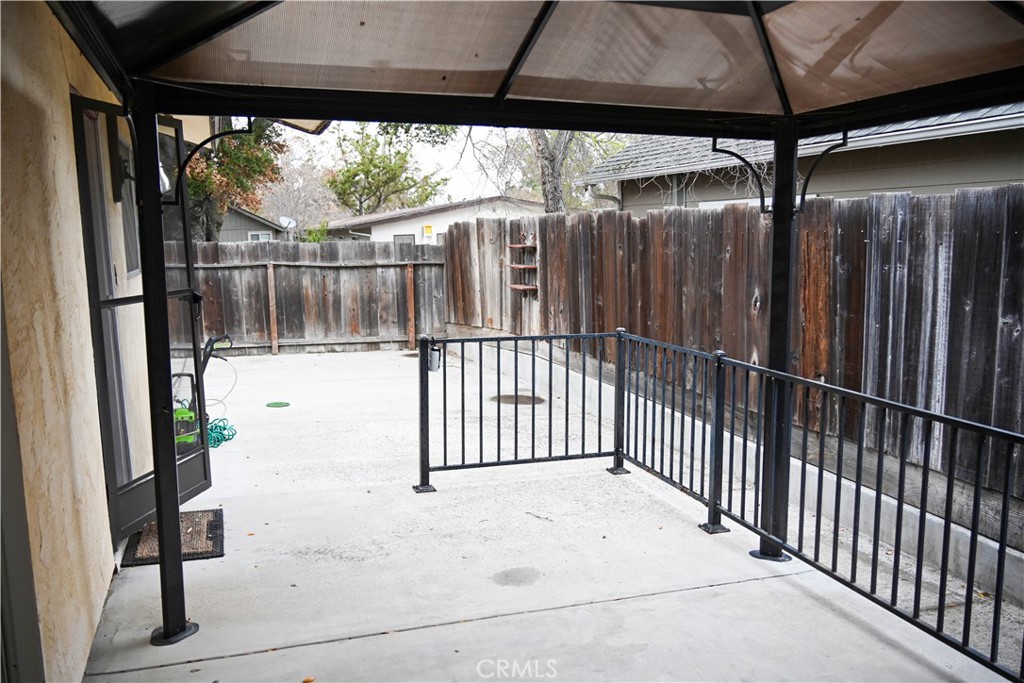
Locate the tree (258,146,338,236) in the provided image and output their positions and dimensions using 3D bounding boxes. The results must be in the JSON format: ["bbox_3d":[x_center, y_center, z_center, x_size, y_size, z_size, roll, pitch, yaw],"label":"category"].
[{"bbox_3d":[-8.961,-5.340,33.432,3.800,5.700,3.800,-2,7,-17],"label":"tree"}]

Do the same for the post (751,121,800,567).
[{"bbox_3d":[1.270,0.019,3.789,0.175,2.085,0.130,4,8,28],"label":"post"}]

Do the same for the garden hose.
[{"bbox_3d":[-2.262,0.705,6.141,0.270,0.165,0.300,-2,7,-17],"label":"garden hose"}]

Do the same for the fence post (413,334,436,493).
[{"bbox_3d":[-0.549,0.443,4.936,0.128,0.972,0.128,-2,7,-17],"label":"fence post"}]

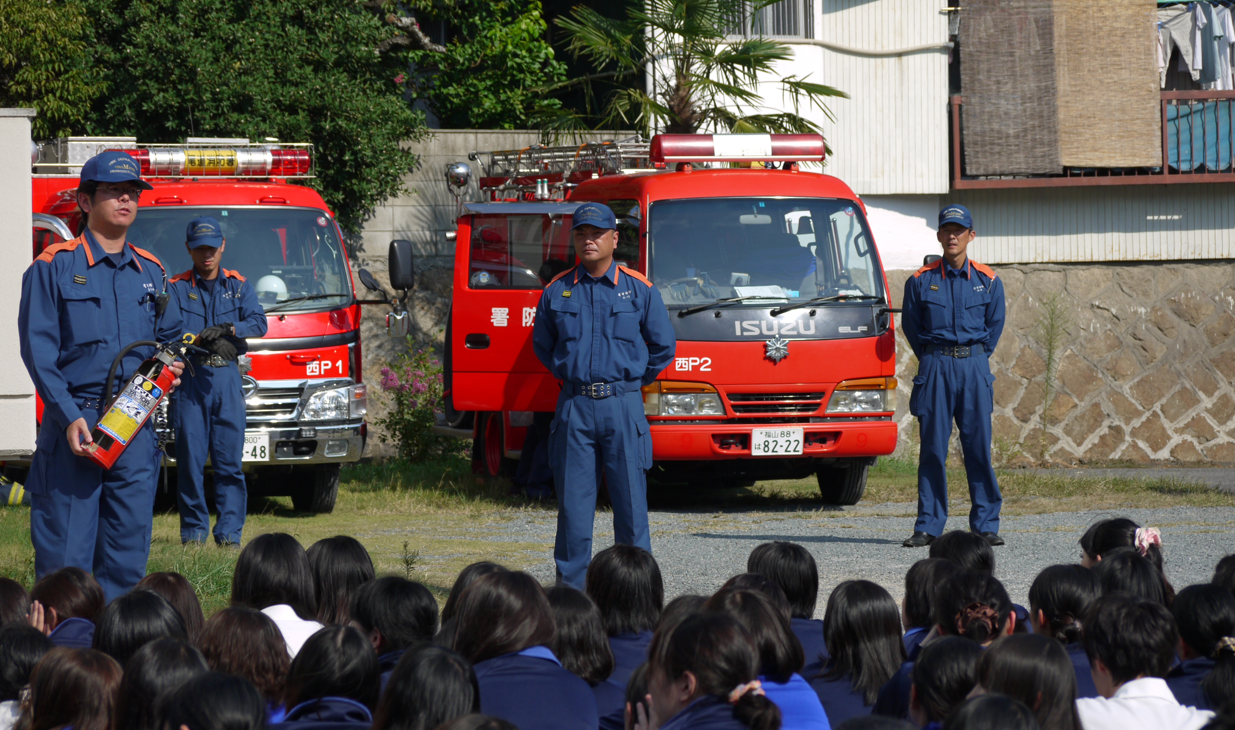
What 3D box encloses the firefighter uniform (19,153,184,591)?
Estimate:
[{"bbox_3d":[-1.639,0.204,16.300,0.530,1.730,0.380,0,1,-25],"label":"firefighter uniform"}]

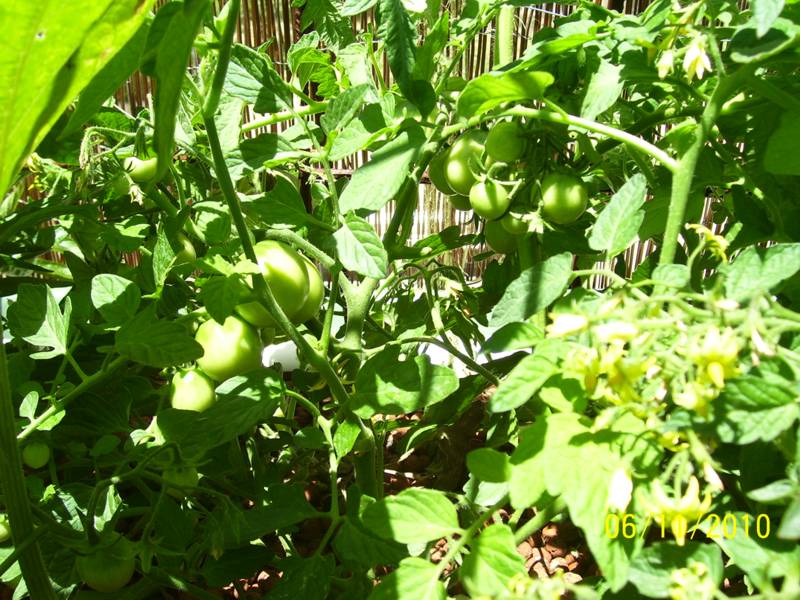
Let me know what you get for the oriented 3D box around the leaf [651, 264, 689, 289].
[{"bbox_3d":[0.153,-0.013,0.550,0.022,0.006,0.016,2,53,1],"label":"leaf"}]

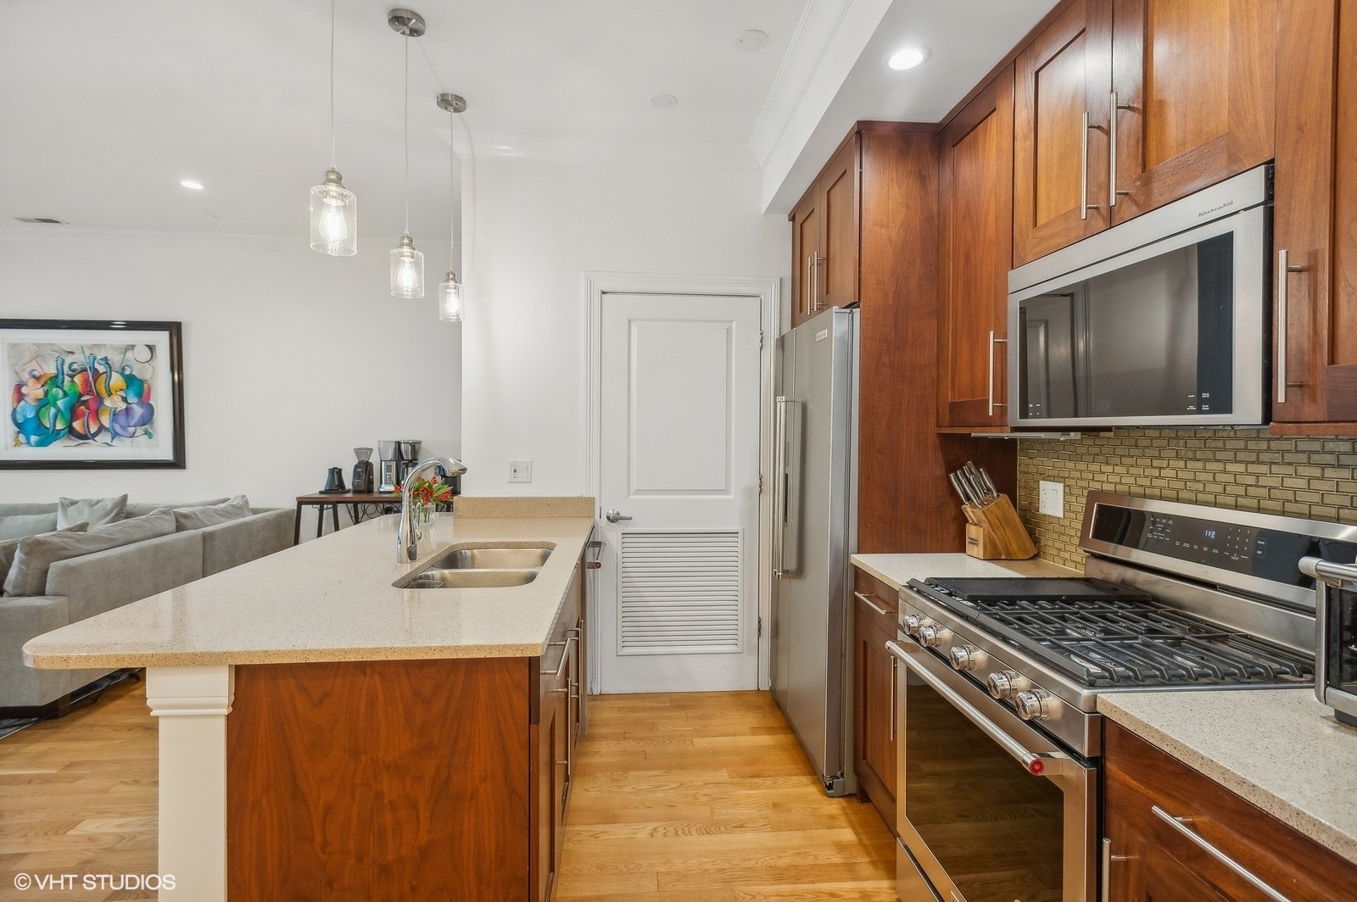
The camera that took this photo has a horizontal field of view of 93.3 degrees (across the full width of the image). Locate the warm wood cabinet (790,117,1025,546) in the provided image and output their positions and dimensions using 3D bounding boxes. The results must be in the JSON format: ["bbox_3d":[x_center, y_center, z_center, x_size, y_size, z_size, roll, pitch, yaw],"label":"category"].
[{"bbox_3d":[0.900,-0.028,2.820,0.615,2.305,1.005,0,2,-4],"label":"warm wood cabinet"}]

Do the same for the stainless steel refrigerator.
[{"bbox_3d":[0.834,0.365,2.813,0.725,1.800,0.910,0,2,-4],"label":"stainless steel refrigerator"}]

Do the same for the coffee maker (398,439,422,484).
[{"bbox_3d":[-2.005,0.114,4.796,0.180,0.395,0.180,0,2,-7],"label":"coffee maker"}]

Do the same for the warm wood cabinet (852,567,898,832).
[{"bbox_3d":[0.942,0.852,2.118,0.625,0.881,0.450,0,2,-4],"label":"warm wood cabinet"}]

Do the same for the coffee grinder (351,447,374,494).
[{"bbox_3d":[-2.354,0.142,4.770,0.125,0.339,0.160,0,2,-12],"label":"coffee grinder"}]

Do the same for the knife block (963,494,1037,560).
[{"bbox_3d":[1.139,0.262,2.273,0.210,0.225,0.113,0,2,-4],"label":"knife block"}]

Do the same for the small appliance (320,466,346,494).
[{"bbox_3d":[-2.555,0.216,4.757,0.190,0.189,0.260,-1,2,-34],"label":"small appliance"}]

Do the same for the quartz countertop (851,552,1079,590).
[{"bbox_3d":[0.944,0.395,2.103,0.635,0.033,0.455,0,2,-4],"label":"quartz countertop"}]

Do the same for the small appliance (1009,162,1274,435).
[{"bbox_3d":[1.145,-0.279,1.490,0.350,0.448,0.758,0,2,-4],"label":"small appliance"}]

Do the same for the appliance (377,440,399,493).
[{"bbox_3d":[-2.221,0.124,4.979,0.153,0.397,0.170,0,1,-4],"label":"appliance"}]

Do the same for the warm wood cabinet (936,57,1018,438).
[{"bbox_3d":[1.097,-0.588,2.089,0.335,1.063,0.450,0,2,-4],"label":"warm wood cabinet"}]

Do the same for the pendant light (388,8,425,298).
[{"bbox_3d":[-0.943,-1.018,2.227,0.126,0.967,0.126,0,2,-4],"label":"pendant light"}]

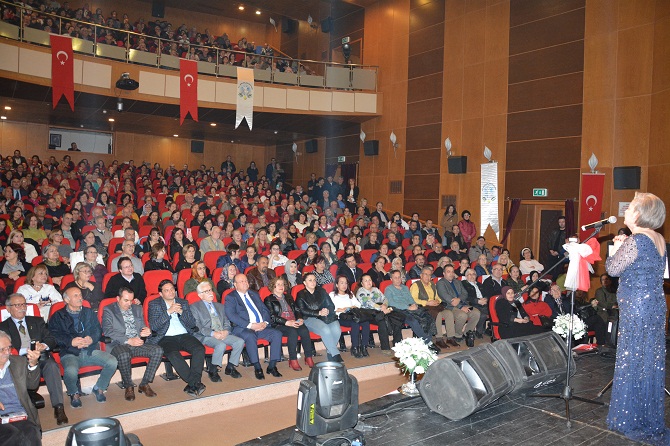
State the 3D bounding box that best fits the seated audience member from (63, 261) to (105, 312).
[{"bbox_3d":[-3.489,1.158,7.050,0.550,1.200,0.820,-1,3,-36],"label":"seated audience member"}]

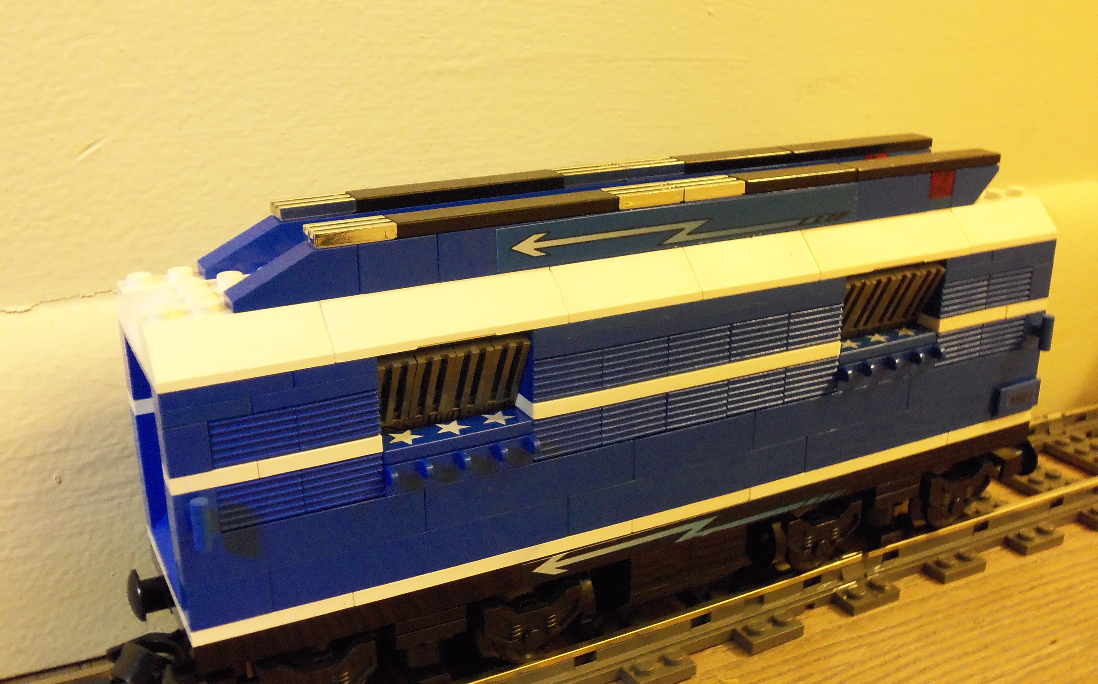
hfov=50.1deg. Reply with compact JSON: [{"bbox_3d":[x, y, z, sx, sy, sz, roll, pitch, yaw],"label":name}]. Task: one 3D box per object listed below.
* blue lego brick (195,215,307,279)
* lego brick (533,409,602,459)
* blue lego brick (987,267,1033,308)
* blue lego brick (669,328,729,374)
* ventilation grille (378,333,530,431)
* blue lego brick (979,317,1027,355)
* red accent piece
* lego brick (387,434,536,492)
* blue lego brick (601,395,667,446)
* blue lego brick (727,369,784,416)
[{"bbox_3d":[-0.058,-0.020,0.236,0.024,0.010,0.008,-10,22,-26],"label":"blue lego brick"},{"bbox_3d":[0.002,0.018,0.245,0.016,0.010,0.008,-10,22,-26],"label":"lego brick"},{"bbox_3d":[0.113,-0.014,0.295,0.016,0.010,0.008,-10,22,-26],"label":"blue lego brick"},{"bbox_3d":[0.030,0.001,0.255,0.016,0.010,0.008,-10,22,-26],"label":"blue lego brick"},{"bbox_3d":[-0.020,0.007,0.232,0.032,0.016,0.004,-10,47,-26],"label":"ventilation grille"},{"bbox_3d":[0.114,-0.003,0.302,0.016,0.010,0.008,-10,22,-26],"label":"blue lego brick"},{"bbox_3d":[0.093,-0.039,0.285,0.008,0.006,0.008,-10,22,-26],"label":"red accent piece"},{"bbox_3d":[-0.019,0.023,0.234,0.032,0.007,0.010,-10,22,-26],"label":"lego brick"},{"bbox_3d":[0.016,0.015,0.252,0.016,0.010,0.008,-10,22,-26],"label":"blue lego brick"},{"bbox_3d":[0.044,0.010,0.266,0.016,0.010,0.008,-10,22,-26],"label":"blue lego brick"}]

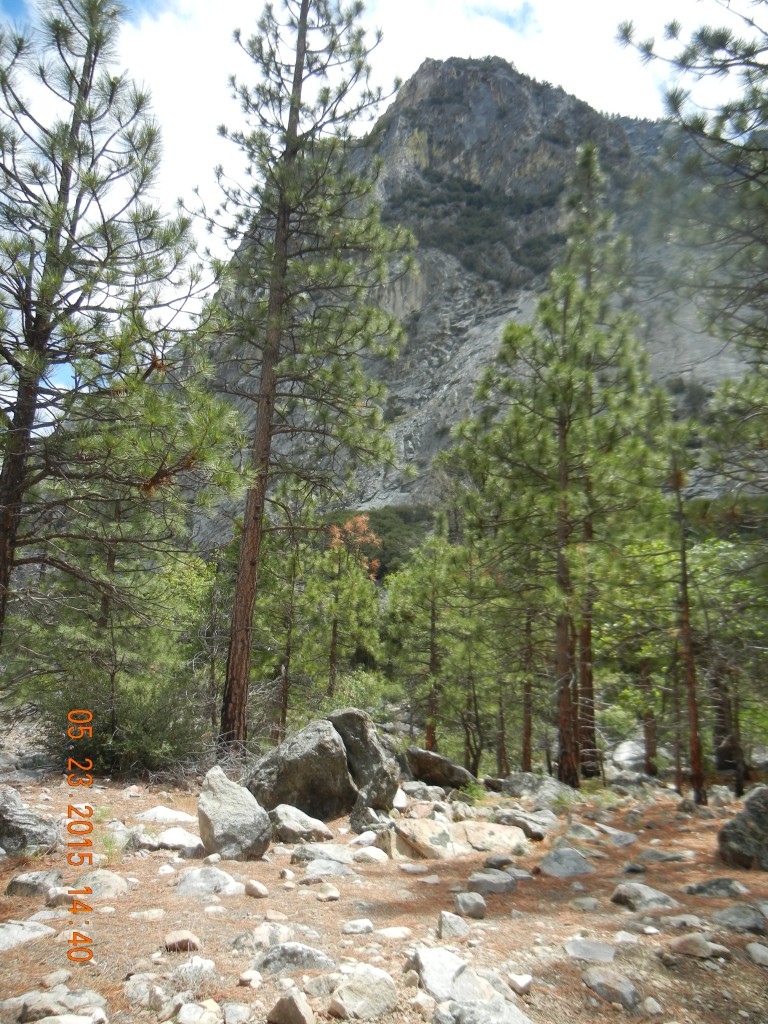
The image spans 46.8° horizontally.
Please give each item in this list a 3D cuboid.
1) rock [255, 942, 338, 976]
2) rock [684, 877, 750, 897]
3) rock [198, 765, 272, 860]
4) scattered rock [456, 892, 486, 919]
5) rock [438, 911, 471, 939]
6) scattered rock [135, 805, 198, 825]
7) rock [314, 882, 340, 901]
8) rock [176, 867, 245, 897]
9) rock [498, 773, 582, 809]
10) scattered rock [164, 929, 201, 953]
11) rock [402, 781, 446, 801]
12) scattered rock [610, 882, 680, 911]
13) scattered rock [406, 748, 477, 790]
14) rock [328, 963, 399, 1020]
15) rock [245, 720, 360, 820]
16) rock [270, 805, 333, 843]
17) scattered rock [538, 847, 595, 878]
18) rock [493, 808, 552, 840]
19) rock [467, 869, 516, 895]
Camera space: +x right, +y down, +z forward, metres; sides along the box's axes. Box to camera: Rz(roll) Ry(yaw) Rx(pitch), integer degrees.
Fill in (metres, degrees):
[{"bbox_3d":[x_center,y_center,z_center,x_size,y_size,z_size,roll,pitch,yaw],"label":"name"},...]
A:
[{"bbox_3d":[-0.533,2.724,5.402,0.487,0.149,0.317,3,-15,-4],"label":"rock"},{"bbox_3d":[2.586,2.908,6.883,0.496,0.116,0.298,2,-15,0],"label":"rock"},{"bbox_3d":[-1.618,3.274,9.669,0.806,0.966,0.645,10,-17,-27],"label":"rock"},{"bbox_3d":[0.584,2.636,5.954,0.202,0.148,0.172,2,-15,0],"label":"scattered rock"},{"bbox_3d":[0.435,2.548,5.482,0.192,0.141,0.153,2,-15,0],"label":"rock"},{"bbox_3d":[-3.070,4.251,12.471,0.871,0.242,0.566,5,-15,-12],"label":"scattered rock"},{"bbox_3d":[-0.483,3.243,7.585,0.222,0.127,0.178,2,-15,-3],"label":"rock"},{"bbox_3d":[-1.500,3.194,7.672,0.588,0.208,0.411,4,-15,-9],"label":"rock"},{"bbox_3d":[2.094,3.646,11.723,1.076,0.373,0.753,2,-15,0],"label":"rock"},{"bbox_3d":[-1.132,2.413,4.999,0.191,0.104,0.143,2,-15,0],"label":"scattered rock"},{"bbox_3d":[0.732,5.157,16.435,0.852,0.339,0.596,1,-15,3],"label":"rock"},{"bbox_3d":[1.897,2.775,6.413,0.491,0.160,0.319,2,-15,0],"label":"scattered rock"},{"bbox_3d":[1.241,5.558,19.156,1.511,0.860,0.907,6,-16,-15],"label":"scattered rock"},{"bbox_3d":[-0.108,2.519,4.662,0.368,0.233,0.294,2,-15,0],"label":"rock"},{"bbox_3d":[-1.296,4.077,14.108,1.780,1.508,1.424,3,-15,-4],"label":"rock"},{"bbox_3d":[-0.777,2.935,8.363,0.585,0.329,0.439,2,-15,0],"label":"rock"},{"bbox_3d":[1.890,3.630,9.190,0.580,0.282,0.435,-1,-15,11],"label":"scattered rock"},{"bbox_3d":[1.391,3.167,9.010,0.561,0.283,0.505,2,-15,0],"label":"rock"},{"bbox_3d":[0.989,3.401,8.168,0.460,0.196,0.345,3,-15,-3],"label":"rock"}]

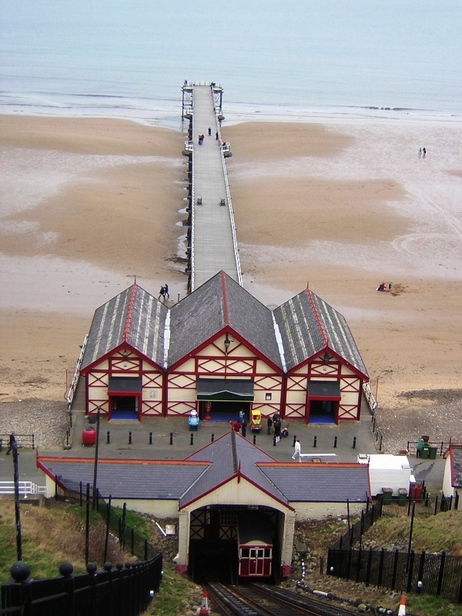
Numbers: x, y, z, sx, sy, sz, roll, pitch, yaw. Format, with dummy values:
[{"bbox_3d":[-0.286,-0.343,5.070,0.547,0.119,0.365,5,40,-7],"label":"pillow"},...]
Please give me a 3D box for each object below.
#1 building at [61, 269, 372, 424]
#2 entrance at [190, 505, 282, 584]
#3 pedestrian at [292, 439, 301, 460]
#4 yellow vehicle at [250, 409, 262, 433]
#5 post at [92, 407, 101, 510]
[{"bbox_3d":[-0.656,2.907,82.525,22.900,8.200,14.400,2,20,-3],"label":"building"},{"bbox_3d":[0.352,15.068,62.502,6.100,6.000,1.600,2,20,-3],"label":"entrance"},{"bbox_3d":[4.973,10.611,71.498,0.650,1.720,0.500,8,21,16],"label":"pedestrian"},{"bbox_3d":[2.049,8.954,76.232,0.900,1.360,1.500,2,20,-3],"label":"yellow vehicle"},{"bbox_3d":[-8.158,9.244,58.441,0.200,7.100,0.200,4,20,-4],"label":"post"}]

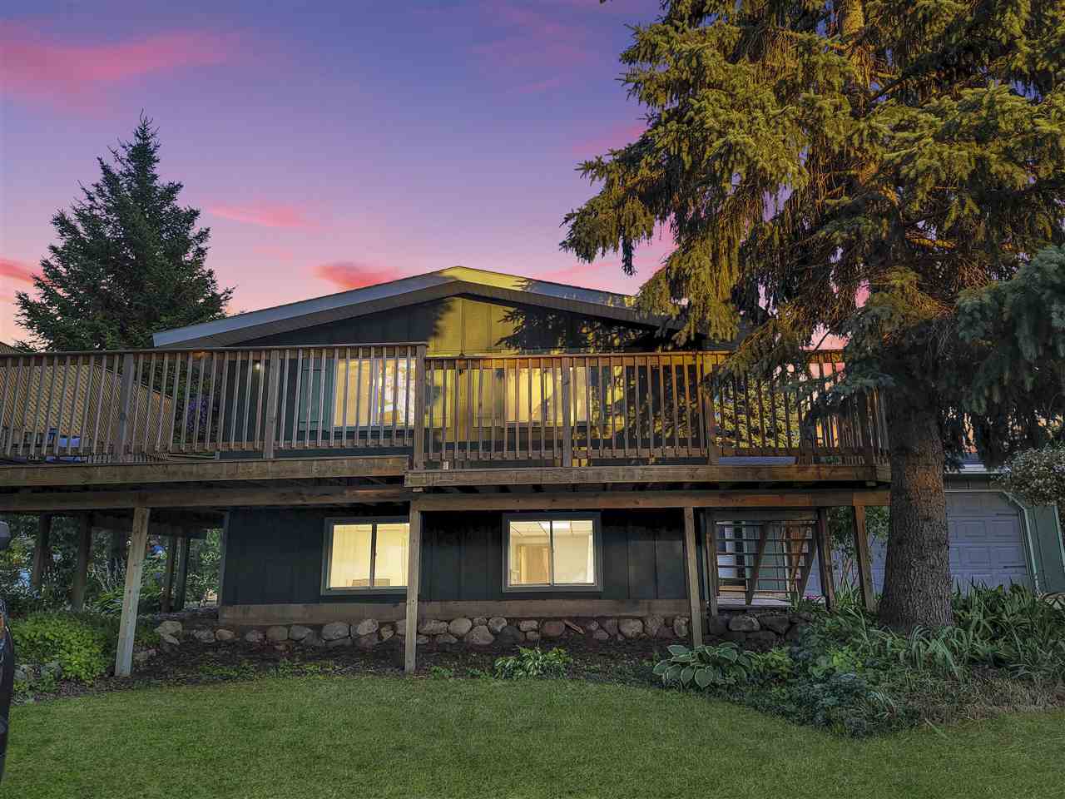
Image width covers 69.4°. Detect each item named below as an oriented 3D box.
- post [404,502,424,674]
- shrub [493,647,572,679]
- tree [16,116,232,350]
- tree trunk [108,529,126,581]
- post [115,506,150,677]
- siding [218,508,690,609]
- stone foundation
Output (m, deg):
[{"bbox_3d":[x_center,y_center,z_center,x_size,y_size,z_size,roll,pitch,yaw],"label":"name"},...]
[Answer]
[{"bbox_3d":[-1.231,1.915,7.922,0.093,1.706,0.093,-1,-13,3],"label":"post"},{"bbox_3d":[0.003,2.655,7.796,0.810,0.270,0.720,-1,-13,3],"label":"shrub"},{"bbox_3d":[-10.101,-1.165,18.786,6.200,13.030,6.200,-1,-13,3],"label":"tree"},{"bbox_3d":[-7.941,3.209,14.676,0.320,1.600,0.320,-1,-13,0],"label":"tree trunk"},{"bbox_3d":[-4.161,1.976,8.010,0.100,1.699,0.100,-2,-13,4],"label":"post"},{"bbox_3d":[-1.008,2.074,10.233,6.270,1.220,0.100,-1,-13,3],"label":"siding"},{"bbox_3d":[-0.714,2.986,9.762,8.440,0.420,0.420,-1,-13,3],"label":"stone foundation"}]

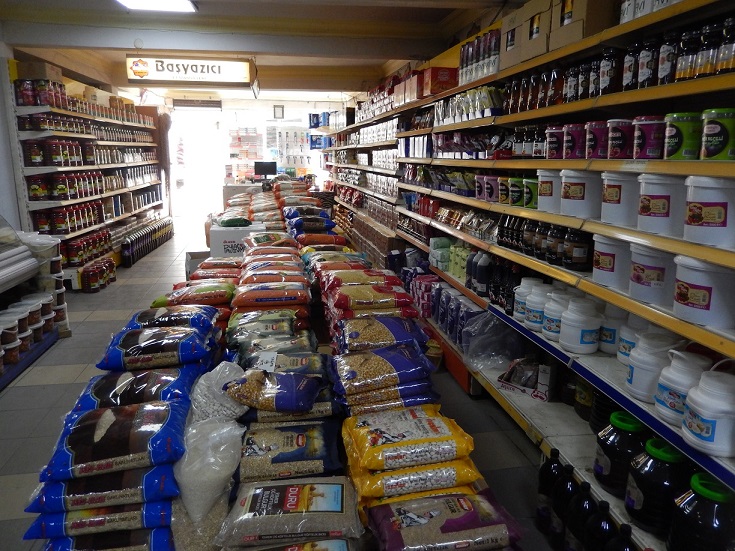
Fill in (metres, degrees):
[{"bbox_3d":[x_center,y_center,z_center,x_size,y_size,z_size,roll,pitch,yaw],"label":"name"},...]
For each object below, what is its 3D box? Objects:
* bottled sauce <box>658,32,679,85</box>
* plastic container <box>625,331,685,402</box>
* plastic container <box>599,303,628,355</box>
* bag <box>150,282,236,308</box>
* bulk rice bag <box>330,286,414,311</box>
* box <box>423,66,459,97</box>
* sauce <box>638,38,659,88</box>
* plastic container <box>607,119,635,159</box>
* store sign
[{"bbox_3d":[0.985,-0.704,1.731,0.054,0.162,0.054,-9,16,-36],"label":"bottled sauce"},{"bbox_3d":[1.034,0.326,1.907,0.172,0.205,0.172,3,13,10],"label":"plastic container"},{"bbox_3d":[1.268,0.263,2.703,0.190,0.239,0.190,-5,14,-23],"label":"plastic container"},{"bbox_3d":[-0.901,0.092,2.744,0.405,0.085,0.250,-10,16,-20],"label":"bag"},{"bbox_3d":[0.016,0.131,3.105,0.450,0.090,0.290,-3,13,-11],"label":"bulk rice bag"},{"bbox_3d":[0.582,-1.512,4.192,0.215,0.205,0.205,-1,13,-10],"label":"box"},{"bbox_3d":[0.943,-0.710,1.806,0.068,0.176,0.068,-1,13,-10],"label":"sauce"},{"bbox_3d":[1.091,-0.580,2.266,0.116,0.166,0.116,-12,17,-42],"label":"plastic container"},{"bbox_3d":[-2.150,-2.486,6.482,1.428,0.319,0.140,-3,13,-11],"label":"store sign"}]

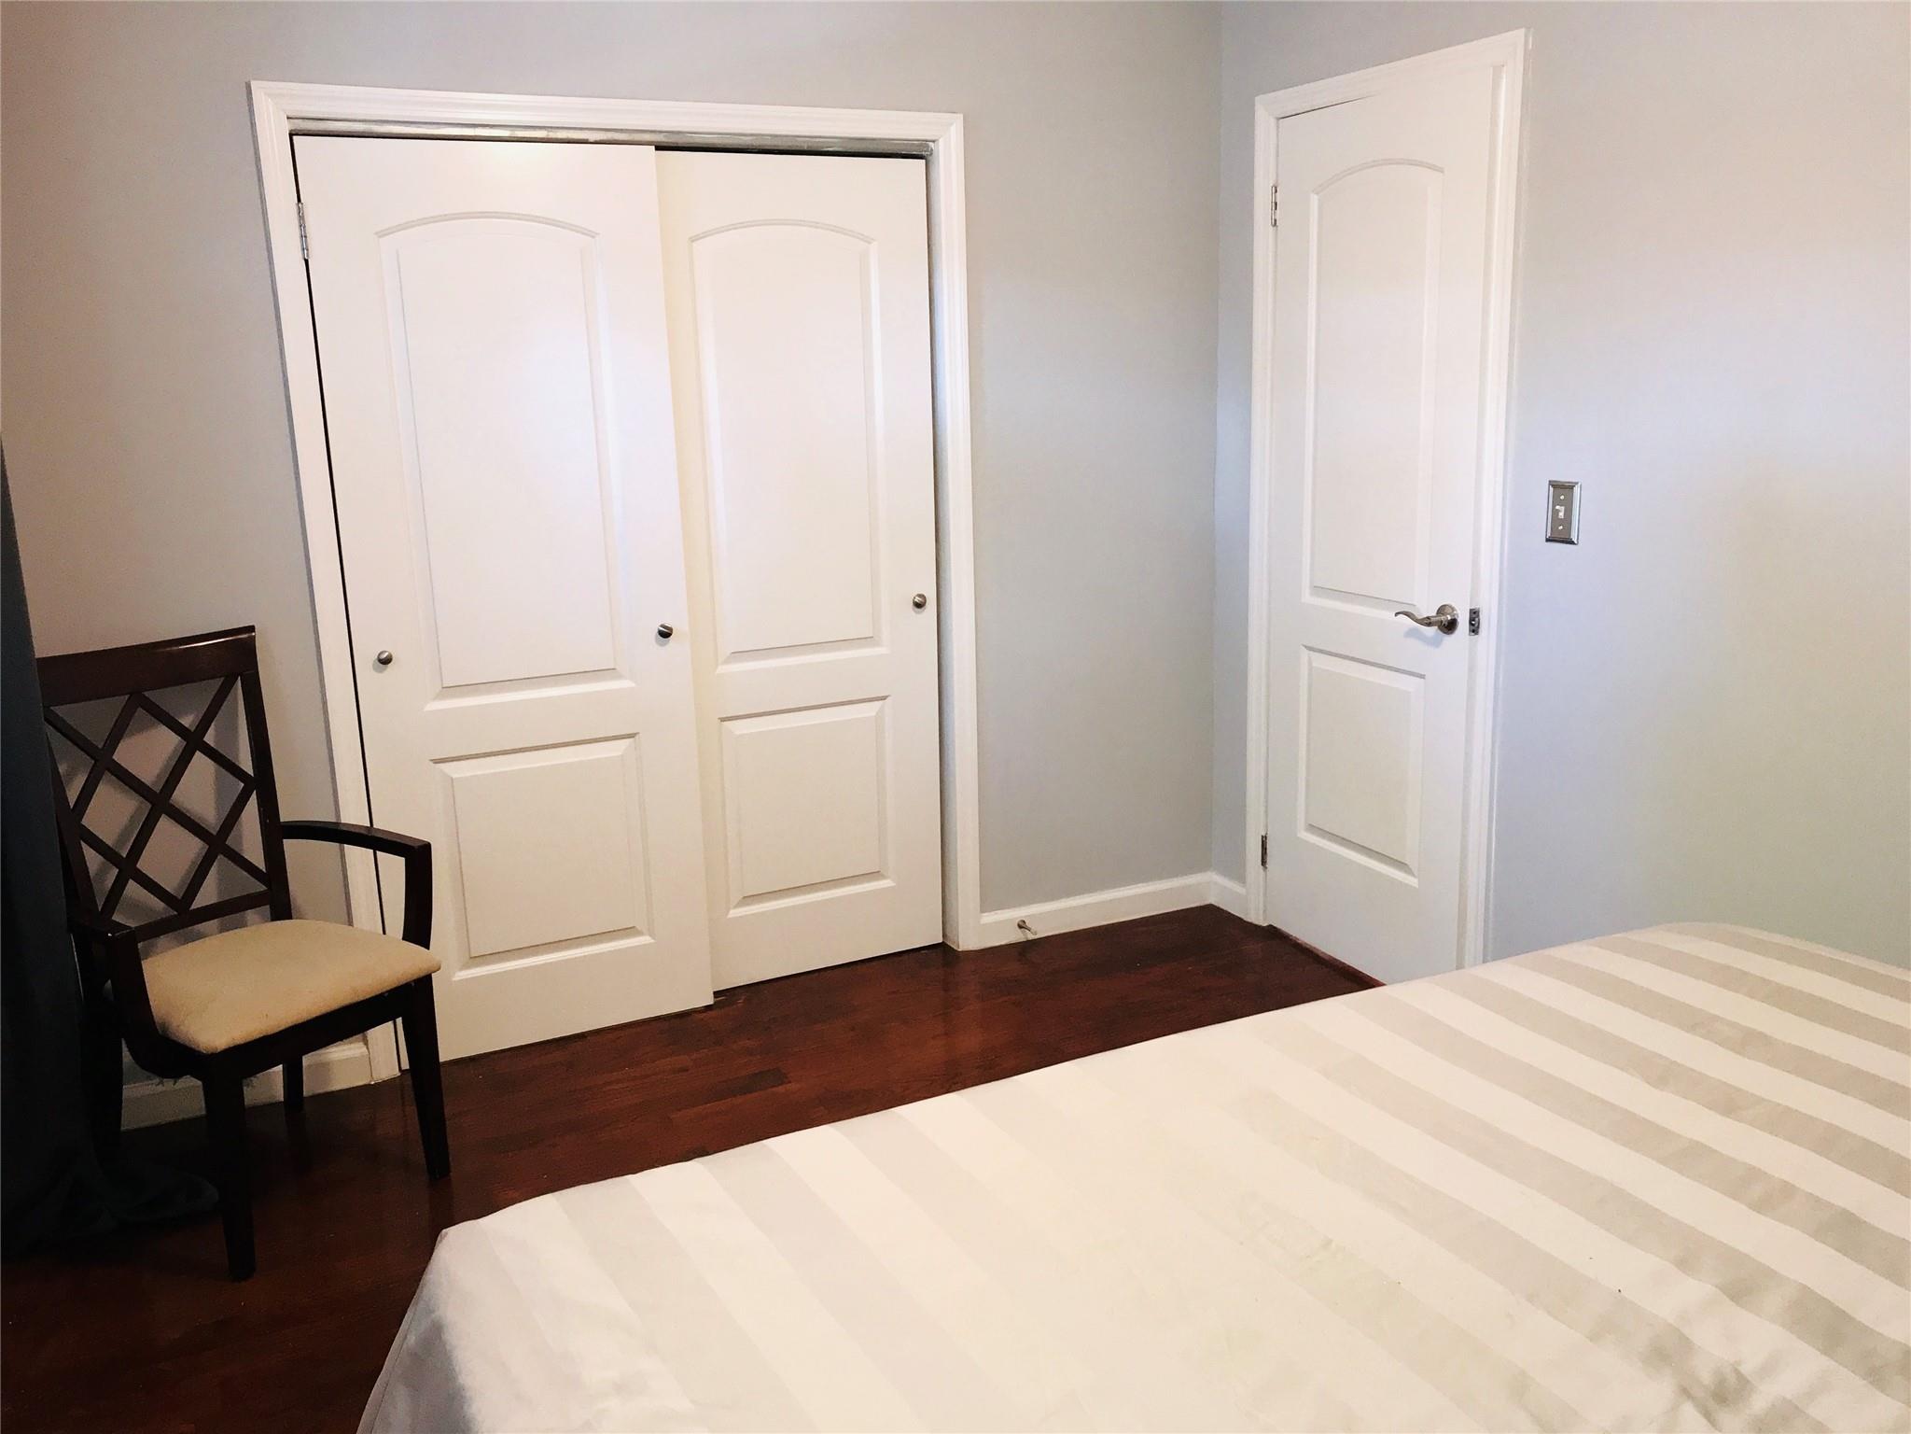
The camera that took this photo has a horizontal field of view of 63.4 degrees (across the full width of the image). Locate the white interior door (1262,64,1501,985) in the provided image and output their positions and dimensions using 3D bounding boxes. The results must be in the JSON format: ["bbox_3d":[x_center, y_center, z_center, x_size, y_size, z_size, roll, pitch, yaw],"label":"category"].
[{"bbox_3d":[0.969,-0.367,3.607,0.038,2.030,0.713,-7,14,-22],"label":"white interior door"}]

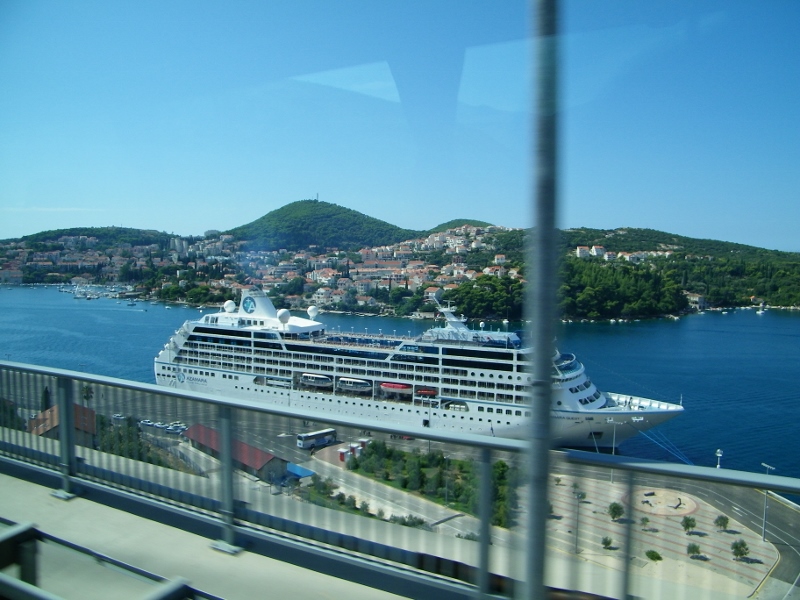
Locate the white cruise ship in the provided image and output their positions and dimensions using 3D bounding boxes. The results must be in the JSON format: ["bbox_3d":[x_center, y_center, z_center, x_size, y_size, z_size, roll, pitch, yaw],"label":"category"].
[{"bbox_3d":[-4.755,20.576,212.955,180.450,44.000,27.000,3,6,24],"label":"white cruise ship"}]

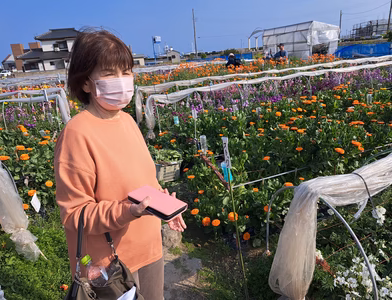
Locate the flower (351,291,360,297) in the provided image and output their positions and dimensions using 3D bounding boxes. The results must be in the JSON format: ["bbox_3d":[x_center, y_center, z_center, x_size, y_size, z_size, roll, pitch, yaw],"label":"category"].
[{"bbox_3d":[0.703,0.633,1.220,0.045,0.020,0.045,27,-2,37],"label":"flower"}]

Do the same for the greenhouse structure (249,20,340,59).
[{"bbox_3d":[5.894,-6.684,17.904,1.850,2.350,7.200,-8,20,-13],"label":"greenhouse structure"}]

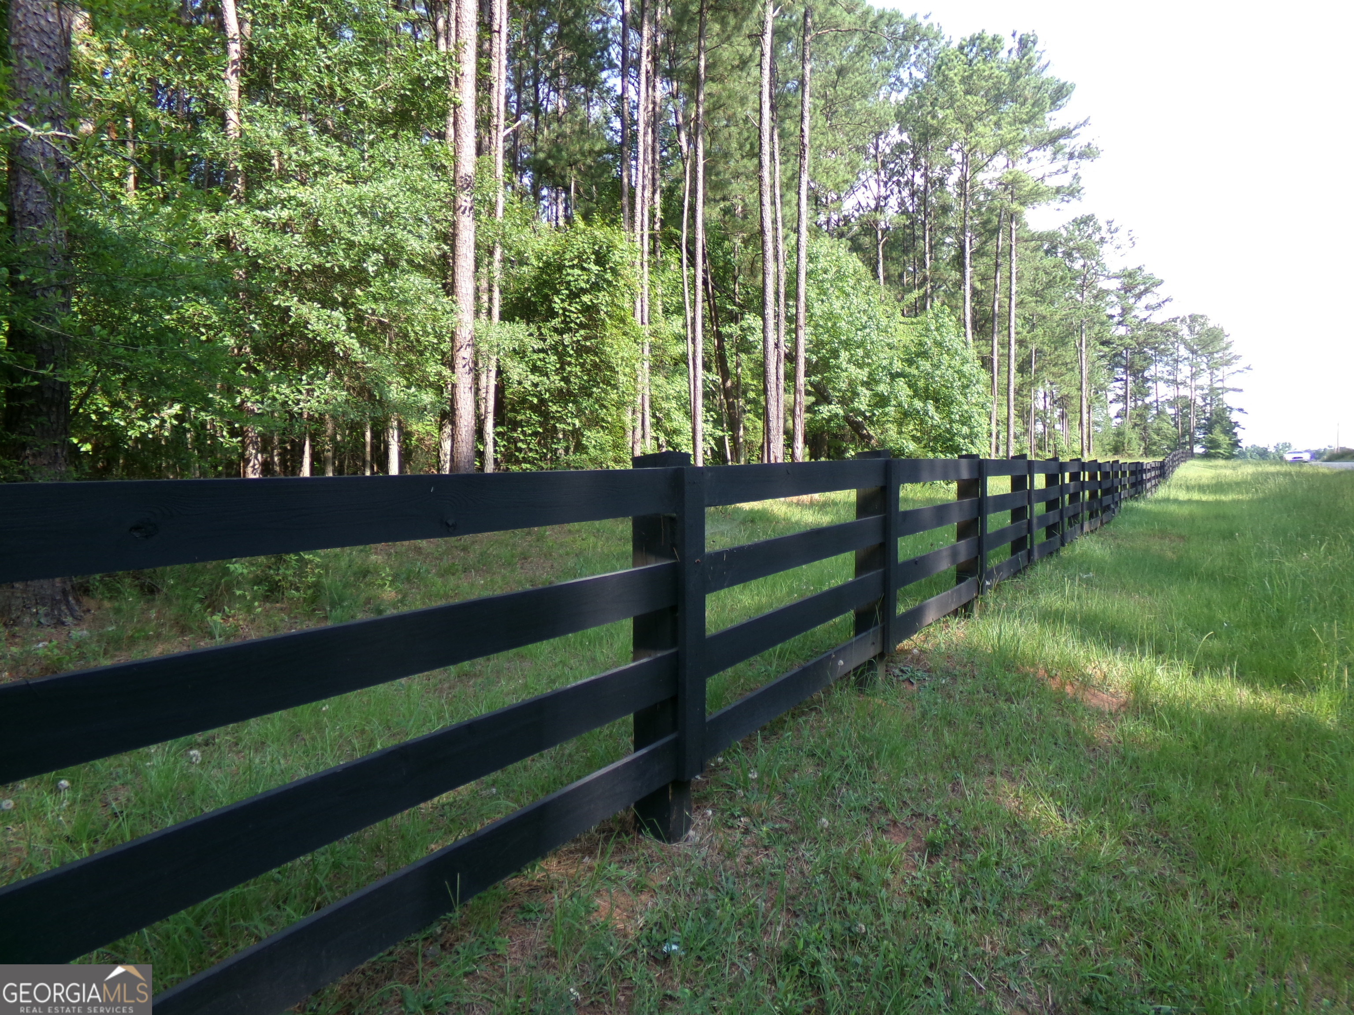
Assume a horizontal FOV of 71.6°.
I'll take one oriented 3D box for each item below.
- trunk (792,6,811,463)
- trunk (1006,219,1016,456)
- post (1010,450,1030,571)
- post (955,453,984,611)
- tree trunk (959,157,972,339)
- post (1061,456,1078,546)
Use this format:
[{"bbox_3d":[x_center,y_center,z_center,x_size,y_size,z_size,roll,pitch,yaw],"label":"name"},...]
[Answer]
[{"bbox_3d":[3.723,-7.777,28.000,0.360,14.400,0.360,0,3,0],"label":"trunk"},{"bbox_3d":[17.419,-8.806,49.000,0.340,13.500,0.340,0,3,0],"label":"trunk"},{"bbox_3d":[3.543,0.077,9.700,0.140,1.270,0.140,2,4,29],"label":"post"},{"bbox_3d":[2.352,0.208,7.550,0.140,1.290,0.140,2,4,29],"label":"post"},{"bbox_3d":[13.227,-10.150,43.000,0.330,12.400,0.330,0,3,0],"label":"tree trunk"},{"bbox_3d":[5.781,-0.093,13.700,0.140,1.230,0.140,2,4,29],"label":"post"}]

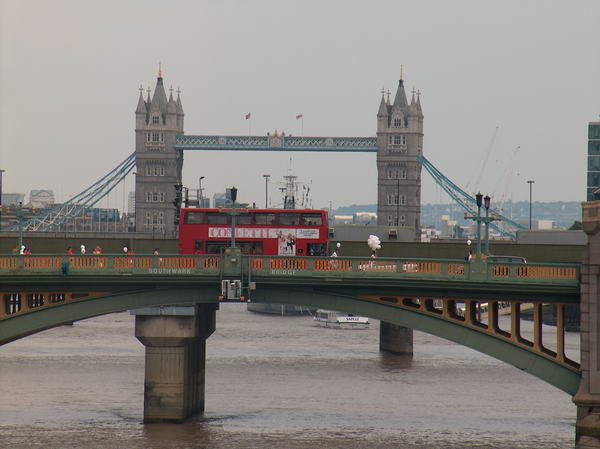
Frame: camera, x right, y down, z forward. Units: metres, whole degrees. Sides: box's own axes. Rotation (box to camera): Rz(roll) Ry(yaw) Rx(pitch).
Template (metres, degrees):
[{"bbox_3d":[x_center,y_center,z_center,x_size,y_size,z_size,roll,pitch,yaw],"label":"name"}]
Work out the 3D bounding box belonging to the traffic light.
[{"bbox_3d":[-12.333,-2.013,523.000,0.750,4.000,0.700,0,0,4],"label":"traffic light"}]

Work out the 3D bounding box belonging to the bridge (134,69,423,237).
[{"bbox_3d":[-6.887,-19.484,1728.000,95.000,68.000,21.000,0,0,6],"label":"bridge"}]

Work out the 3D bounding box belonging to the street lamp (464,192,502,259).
[{"bbox_3d":[11.718,0.052,333.000,2.100,4.250,0.470,0,0,4],"label":"street lamp"}]

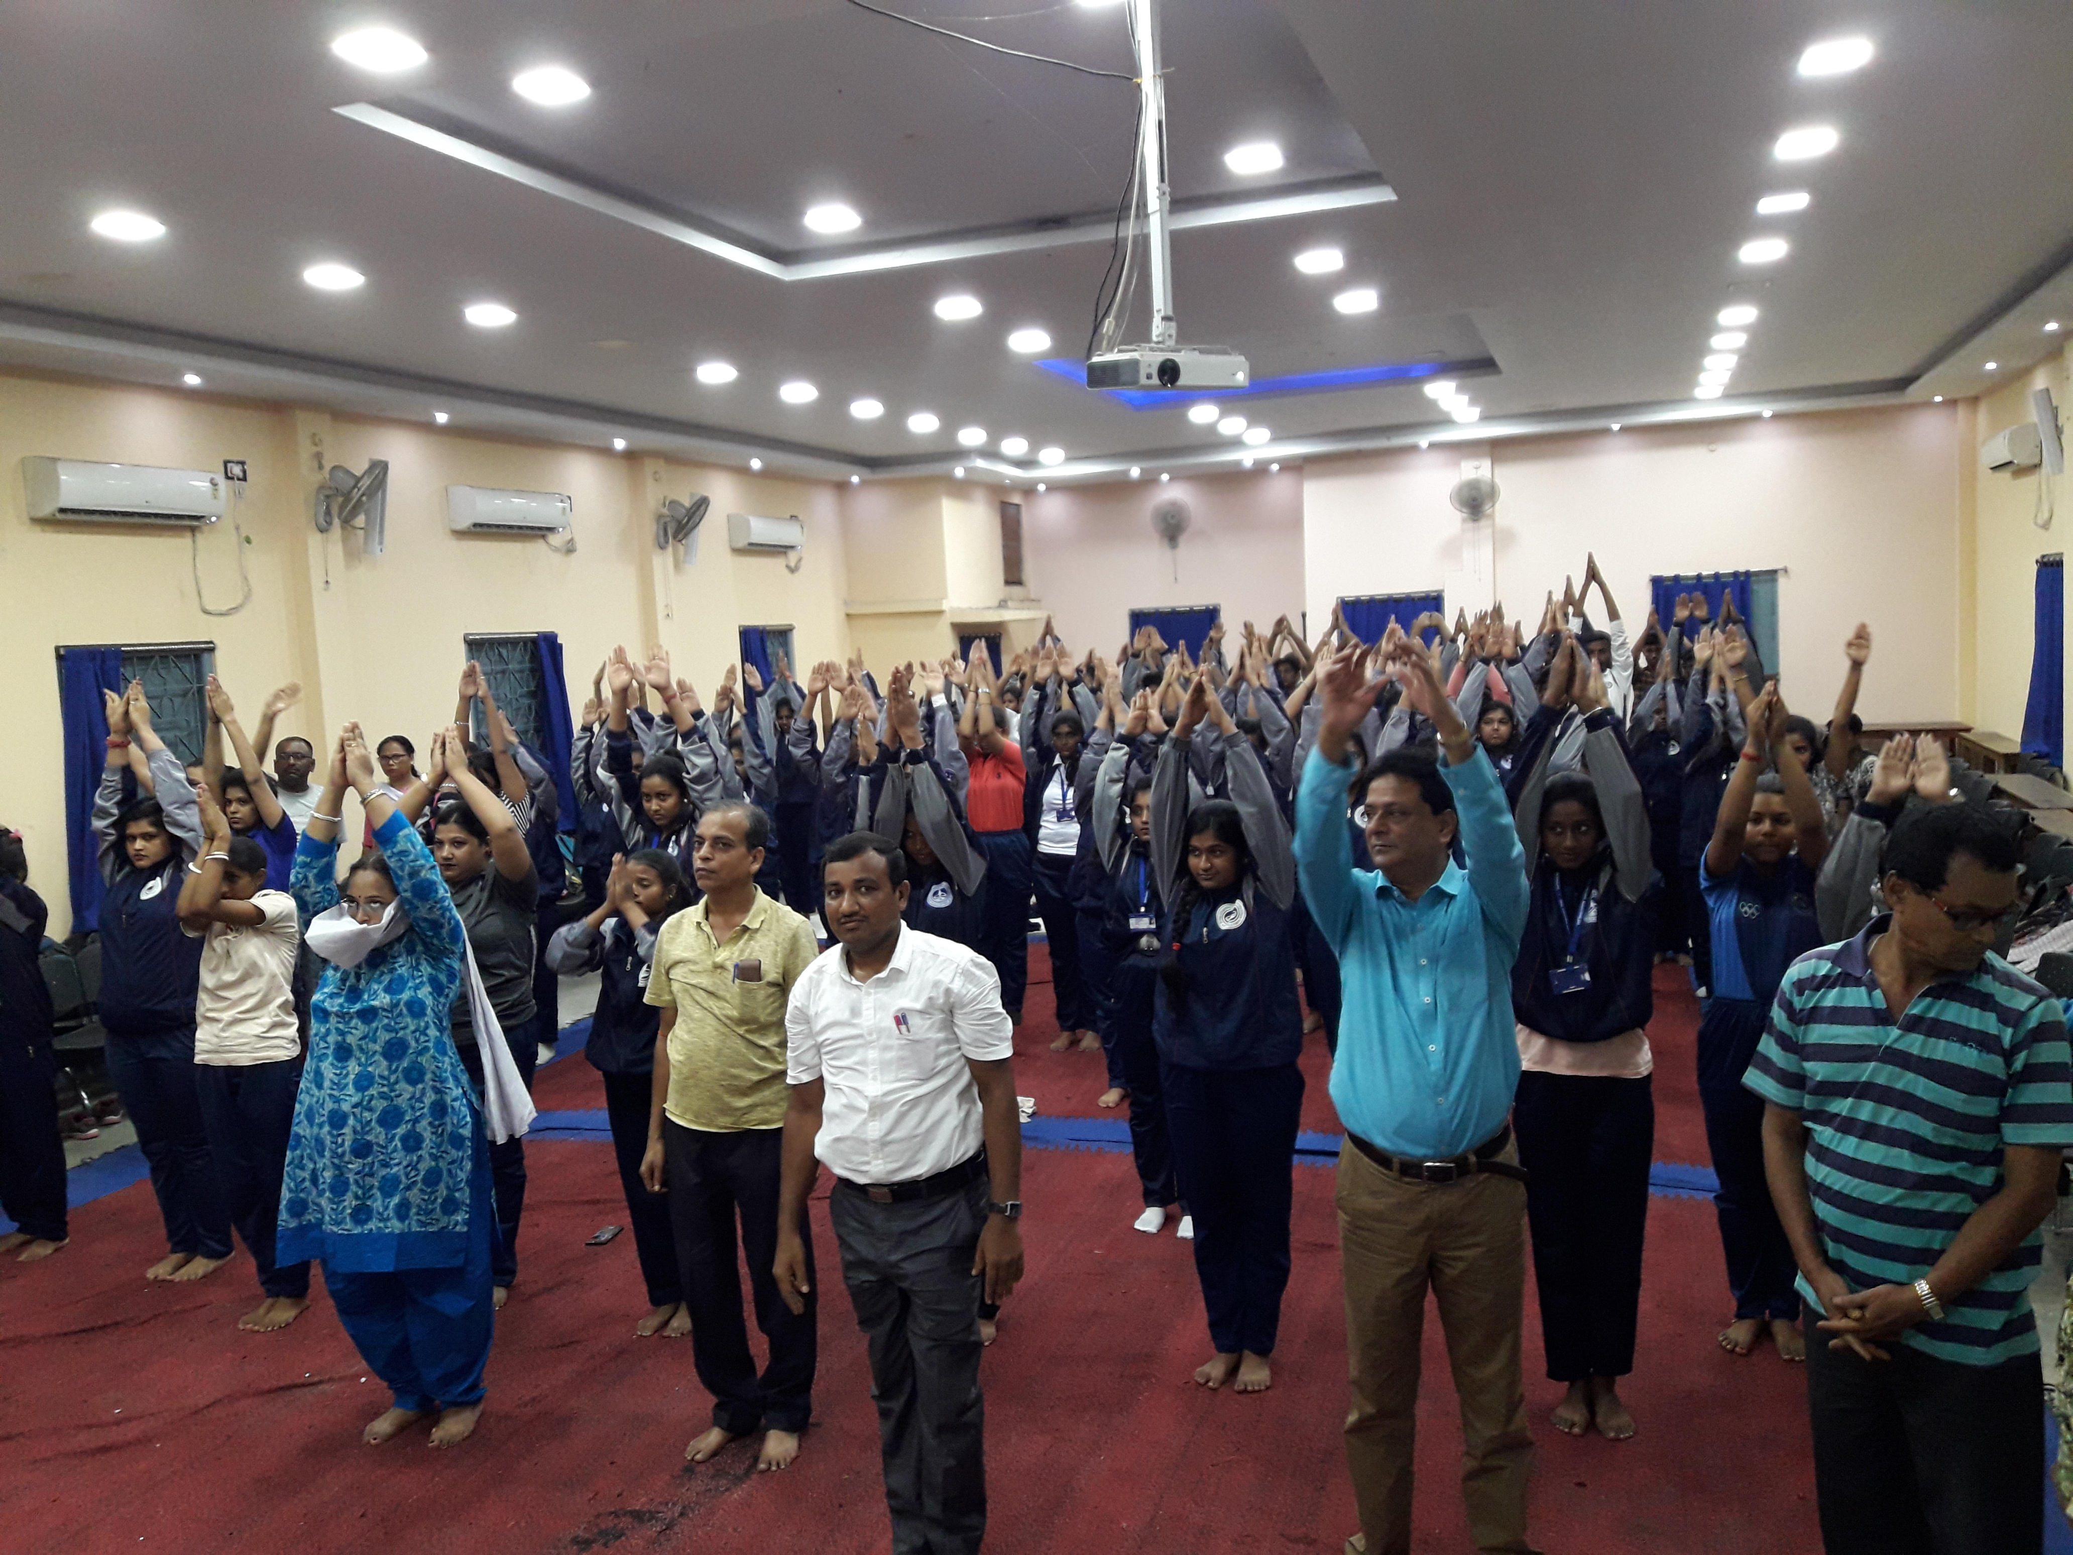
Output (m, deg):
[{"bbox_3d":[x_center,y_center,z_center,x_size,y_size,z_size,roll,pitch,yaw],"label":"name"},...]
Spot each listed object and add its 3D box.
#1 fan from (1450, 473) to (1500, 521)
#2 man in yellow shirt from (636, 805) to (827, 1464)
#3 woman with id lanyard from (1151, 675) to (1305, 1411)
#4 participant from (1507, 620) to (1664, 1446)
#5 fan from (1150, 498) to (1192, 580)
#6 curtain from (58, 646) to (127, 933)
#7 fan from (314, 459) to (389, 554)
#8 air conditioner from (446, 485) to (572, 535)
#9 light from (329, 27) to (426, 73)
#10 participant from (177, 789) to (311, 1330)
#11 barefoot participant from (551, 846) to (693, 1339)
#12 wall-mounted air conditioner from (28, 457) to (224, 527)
[{"bbox_3d":[4.046,-2.583,15.458,0.460,0.430,0.420,-2,5,18],"label":"fan"},{"bbox_3d":[-0.772,0.878,4.242,0.480,1.640,0.320,-2,5,17],"label":"man in yellow shirt"},{"bbox_3d":[0.482,0.669,4.421,0.420,1.860,0.330,-1,5,22],"label":"woman with id lanyard"},{"bbox_3d":[1.321,0.642,4.079,0.430,1.910,0.360,-2,5,18],"label":"participant"},{"bbox_3d":[1.400,-2.489,17.470,0.430,0.840,0.380,-3,5,7],"label":"fan"},{"bbox_3d":[-4.717,0.046,8.486,0.110,1.400,0.370,-1,5,20],"label":"curtain"},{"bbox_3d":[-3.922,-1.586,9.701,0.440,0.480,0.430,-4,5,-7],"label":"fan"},{"bbox_3d":[-3.498,-1.772,11.168,0.200,0.280,0.980,-2,5,20],"label":"air conditioner"},{"bbox_3d":[-1.720,-1.902,4.380,0.235,0.030,0.235,-3,5,0],"label":"light"},{"bbox_3d":[-2.479,0.867,5.213,0.420,1.680,0.420,-2,5,13],"label":"participant"},{"bbox_3d":[-1.220,0.932,5.050,0.480,1.440,0.380,-1,5,23],"label":"barefoot participant"},{"bbox_3d":[-4.500,-1.413,8.335,0.200,0.285,0.990,-2,5,20],"label":"wall-mounted air conditioner"}]

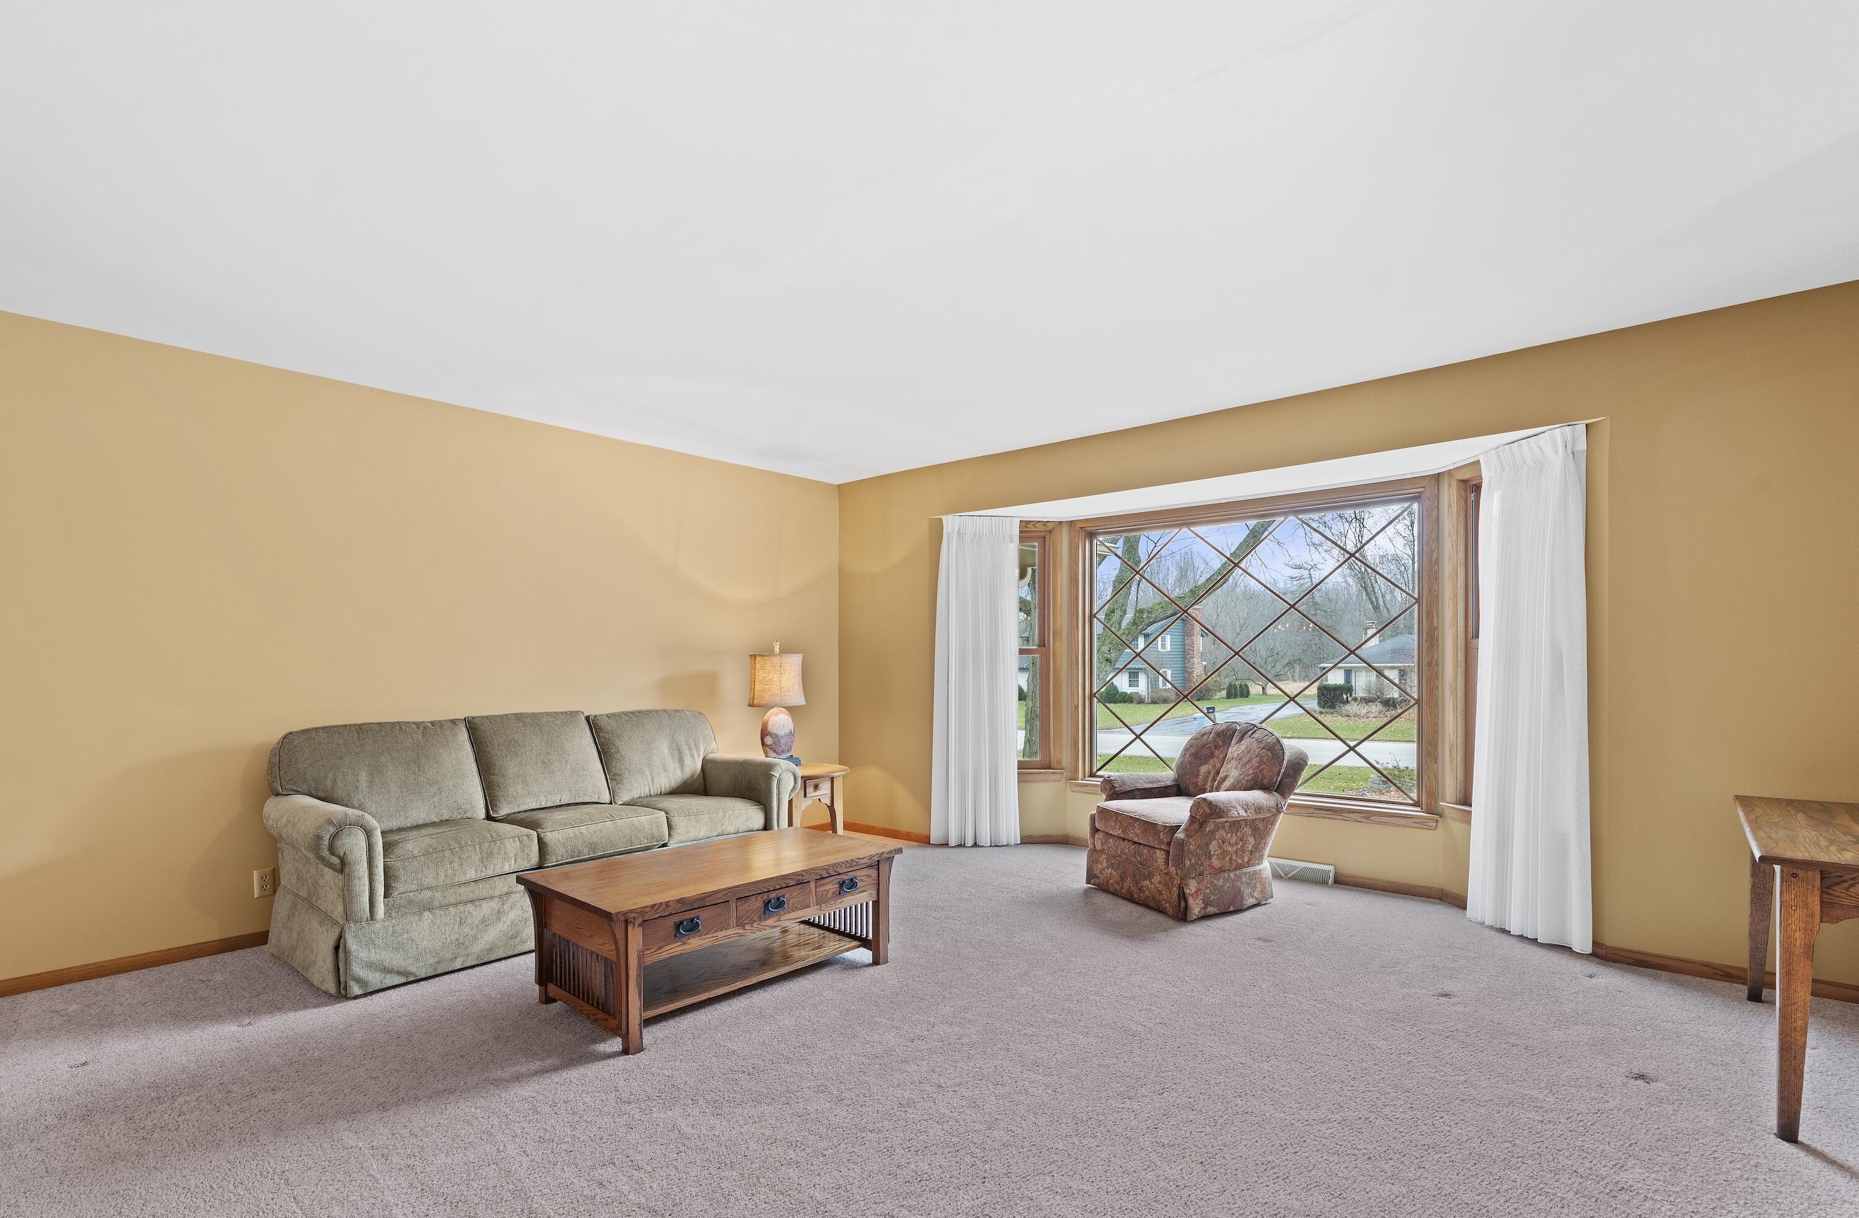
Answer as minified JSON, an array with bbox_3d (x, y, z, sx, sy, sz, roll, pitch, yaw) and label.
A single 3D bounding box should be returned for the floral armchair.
[{"bbox_3d":[1.374,1.027,4.291,0.900,0.870,0.760,2,-4,-29],"label":"floral armchair"}]

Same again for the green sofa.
[{"bbox_3d":[-1.718,0.975,3.913,0.910,0.920,2.130,-3,-5,41],"label":"green sofa"}]

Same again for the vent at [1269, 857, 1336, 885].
[{"bbox_3d":[1.970,1.424,4.529,0.450,0.110,0.060,-3,-4,39],"label":"vent"}]

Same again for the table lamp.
[{"bbox_3d":[-0.949,0.582,5.150,0.300,0.740,0.320,0,-3,0],"label":"table lamp"}]

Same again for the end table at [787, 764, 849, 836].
[{"bbox_3d":[-0.890,1.253,5.083,0.600,0.530,0.460,-3,-5,41],"label":"end table"}]

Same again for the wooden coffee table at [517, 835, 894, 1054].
[{"bbox_3d":[-0.762,1.156,3.075,0.665,0.440,1.220,-3,-5,41],"label":"wooden coffee table"}]

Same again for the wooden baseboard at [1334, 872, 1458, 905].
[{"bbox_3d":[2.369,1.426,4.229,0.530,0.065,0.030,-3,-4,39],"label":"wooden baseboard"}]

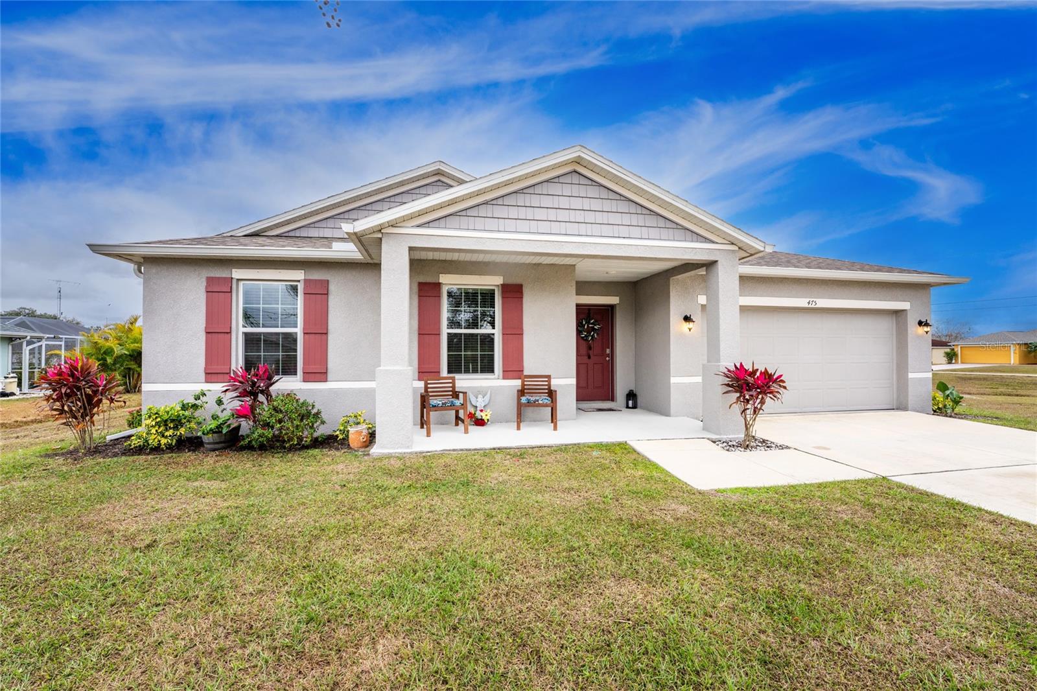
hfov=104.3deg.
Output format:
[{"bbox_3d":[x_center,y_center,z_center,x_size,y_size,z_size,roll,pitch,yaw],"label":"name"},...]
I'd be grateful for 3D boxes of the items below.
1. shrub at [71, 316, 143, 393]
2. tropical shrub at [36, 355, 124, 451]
[{"bbox_3d":[-14.392,0.323,14.600,2.400,2.750,2.400,0,-1,-45],"label":"shrub"},{"bbox_3d":[-6.137,0.806,5.650,0.880,1.320,0.880,0,-1,43],"label":"tropical shrub"}]

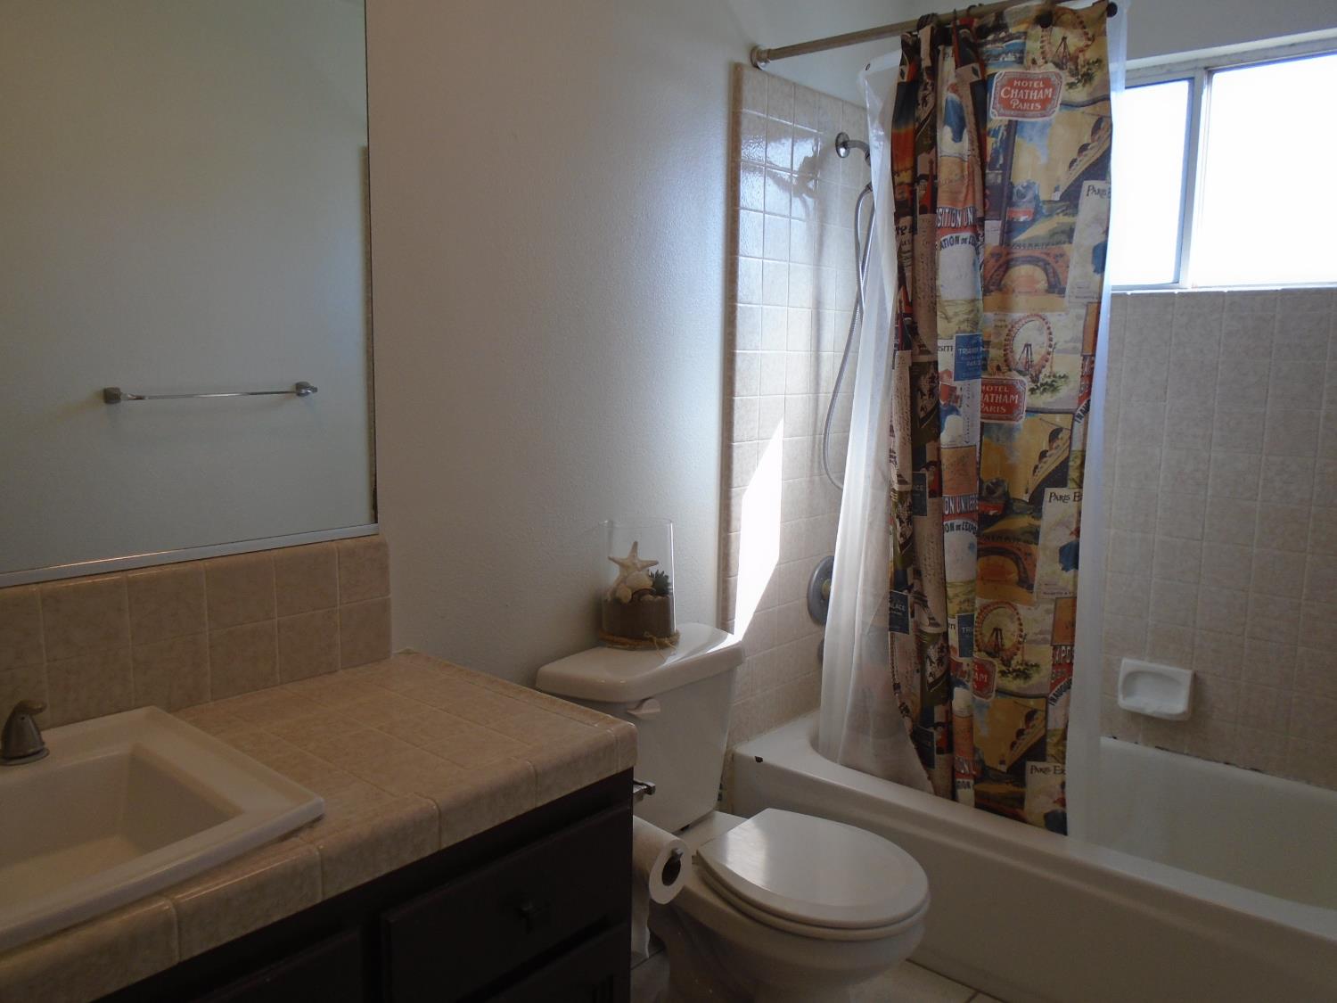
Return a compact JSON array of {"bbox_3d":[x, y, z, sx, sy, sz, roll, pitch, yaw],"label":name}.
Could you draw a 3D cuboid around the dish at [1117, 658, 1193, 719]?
[{"bbox_3d":[1.231,0.475,2.554,0.167,0.115,0.060,8,10,41],"label":"dish"}]

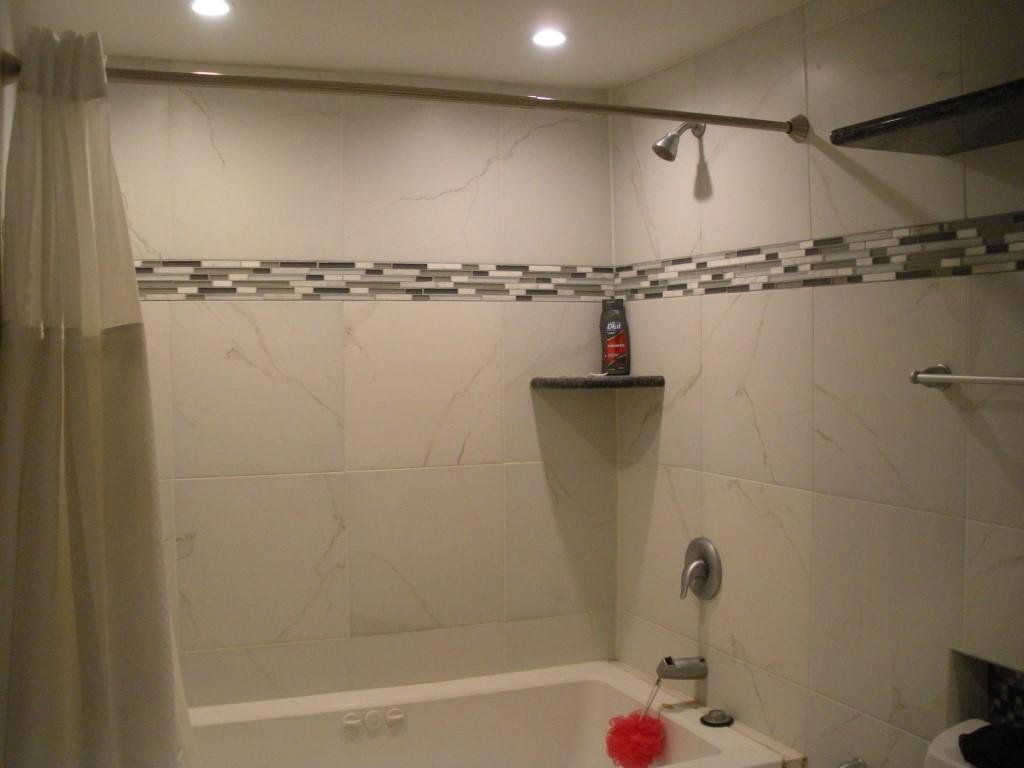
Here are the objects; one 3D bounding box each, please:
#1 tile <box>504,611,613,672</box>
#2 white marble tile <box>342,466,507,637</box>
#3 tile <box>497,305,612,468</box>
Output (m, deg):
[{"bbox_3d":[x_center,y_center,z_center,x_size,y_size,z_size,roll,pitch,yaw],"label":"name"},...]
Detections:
[{"bbox_3d":[0.146,0.751,3.121,0.364,0.163,0.012,-1,2,-23],"label":"tile"},{"bbox_3d":[-0.232,0.456,2.934,0.459,0.457,0.012,-1,2,-23],"label":"white marble tile"},{"bbox_3d":[0.140,-0.007,3.093,0.364,0.456,0.012,-1,2,-23],"label":"tile"}]

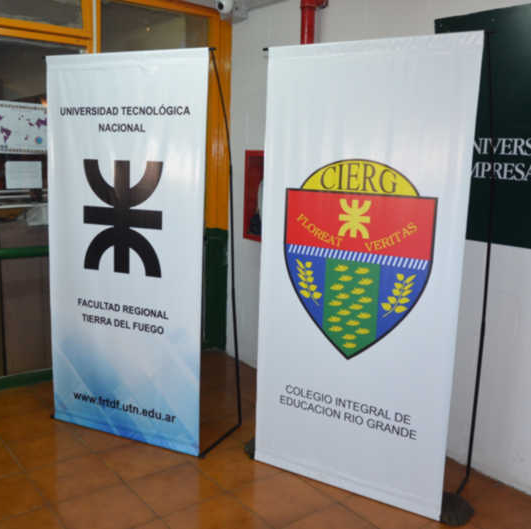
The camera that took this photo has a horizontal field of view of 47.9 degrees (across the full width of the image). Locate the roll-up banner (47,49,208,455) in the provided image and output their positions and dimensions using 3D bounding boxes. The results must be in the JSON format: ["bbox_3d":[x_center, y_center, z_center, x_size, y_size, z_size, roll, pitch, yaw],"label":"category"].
[{"bbox_3d":[-0.698,-0.048,2.933,0.910,1.900,0.030,6,10,23],"label":"roll-up banner"}]

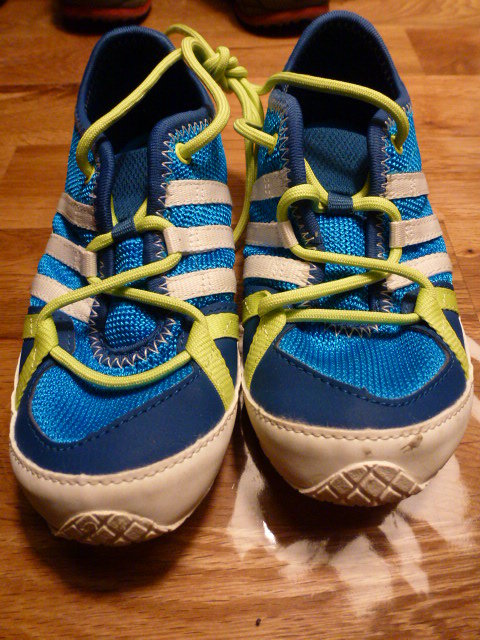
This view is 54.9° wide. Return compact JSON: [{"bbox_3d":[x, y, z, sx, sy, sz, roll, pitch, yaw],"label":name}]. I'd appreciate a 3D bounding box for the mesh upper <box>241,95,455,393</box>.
[{"bbox_3d":[0.043,-0.036,0.187,0.077,0.046,0.142,1,56,2],"label":"mesh upper"}]

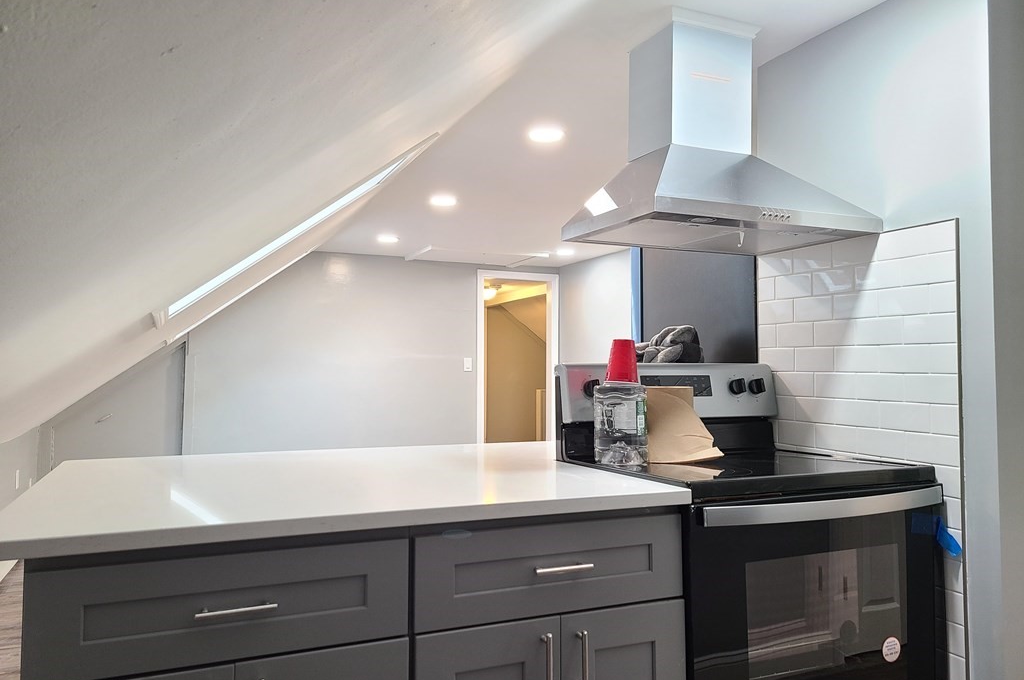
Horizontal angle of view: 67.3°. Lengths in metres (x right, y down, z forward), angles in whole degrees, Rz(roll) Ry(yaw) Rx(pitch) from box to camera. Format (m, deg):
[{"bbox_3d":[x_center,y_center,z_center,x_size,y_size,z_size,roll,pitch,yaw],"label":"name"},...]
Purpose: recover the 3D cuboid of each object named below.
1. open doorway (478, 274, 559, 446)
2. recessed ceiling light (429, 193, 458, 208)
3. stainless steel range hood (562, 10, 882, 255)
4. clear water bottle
[{"bbox_3d":[0.049,0.396,7.761,0.886,2.148,0.130,1,-2,-23],"label":"open doorway"},{"bbox_3d":[-0.423,-0.861,4.764,0.170,0.030,0.170,1,-2,-23],"label":"recessed ceiling light"},{"bbox_3d":[0.592,-0.622,2.239,0.747,0.650,0.477,1,-2,-23],"label":"stainless steel range hood"},{"bbox_3d":[0.295,0.174,2.080,0.144,0.325,0.144,0,-2,0],"label":"clear water bottle"}]

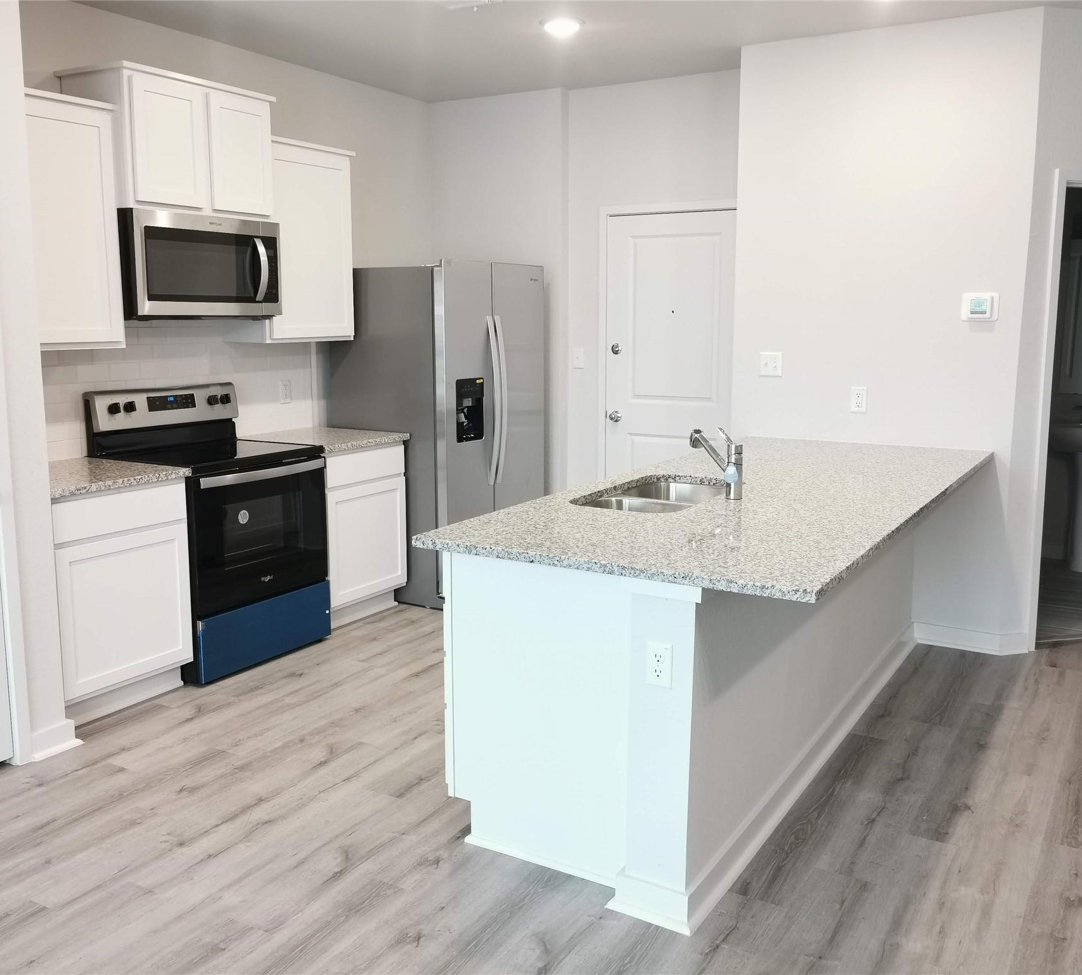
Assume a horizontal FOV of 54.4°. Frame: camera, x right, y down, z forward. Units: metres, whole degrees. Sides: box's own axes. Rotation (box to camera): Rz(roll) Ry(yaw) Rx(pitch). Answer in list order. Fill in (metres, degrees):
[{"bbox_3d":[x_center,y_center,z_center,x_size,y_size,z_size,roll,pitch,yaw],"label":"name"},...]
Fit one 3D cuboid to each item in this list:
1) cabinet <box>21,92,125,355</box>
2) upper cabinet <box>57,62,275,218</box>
[{"bbox_3d":[-1.928,-0.976,3.917,0.340,0.917,0.613,6,11,30],"label":"cabinet"},{"bbox_3d":[-1.556,-1.423,4.475,0.415,0.545,0.801,6,11,30],"label":"upper cabinet"}]

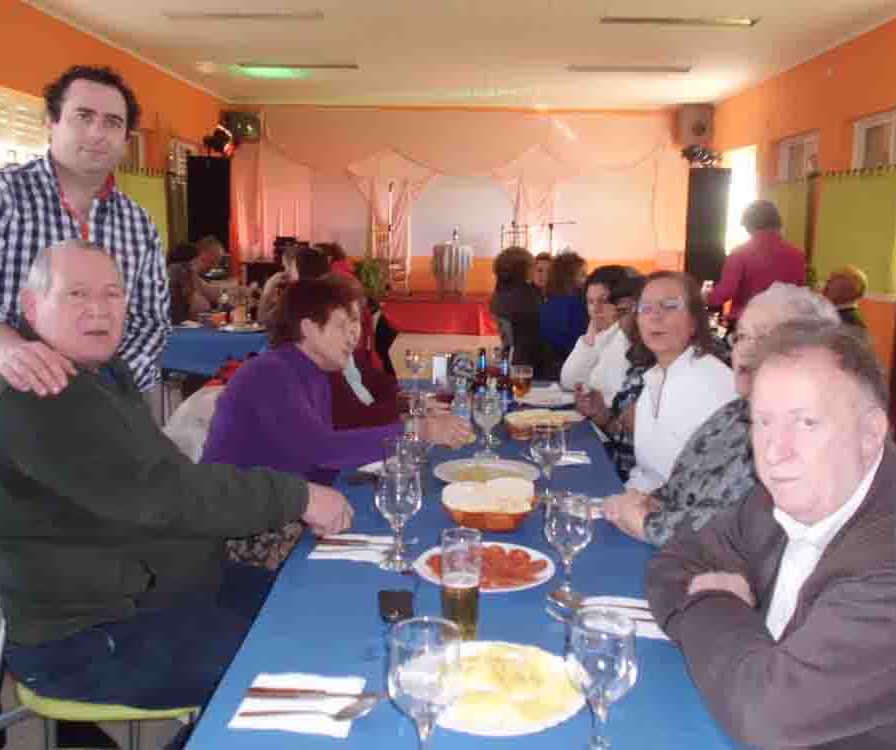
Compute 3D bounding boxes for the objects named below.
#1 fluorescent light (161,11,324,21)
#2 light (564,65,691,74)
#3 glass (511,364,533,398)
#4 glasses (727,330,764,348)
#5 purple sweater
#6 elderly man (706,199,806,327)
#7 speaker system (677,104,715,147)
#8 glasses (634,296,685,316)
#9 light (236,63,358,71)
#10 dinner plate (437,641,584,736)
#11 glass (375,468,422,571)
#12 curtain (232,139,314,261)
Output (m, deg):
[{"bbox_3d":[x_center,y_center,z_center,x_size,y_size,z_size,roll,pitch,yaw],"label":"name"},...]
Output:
[{"bbox_3d":[-1.557,-2.751,7.295,1.220,0.070,0.130,1,9,0],"label":"fluorescent light"},{"bbox_3d":[1.831,-3.088,9.620,1.220,0.070,0.130,1,9,0],"label":"light"},{"bbox_3d":[0.258,0.024,3.370,0.077,0.111,0.077,1,10,0],"label":"glass"},{"bbox_3d":[0.630,-0.066,1.880,0.137,0.042,0.137,-4,10,-24],"label":"glasses"},{"bbox_3d":[-0.367,0.154,2.458,0.540,0.490,0.450,0,9,-3],"label":"purple sweater"},{"bbox_3d":[1.724,-0.215,5.327,0.530,1.520,0.400,-4,10,-27],"label":"elderly man"},{"bbox_3d":[3.128,-3.153,12.000,0.450,0.540,0.380,3,10,13],"label":"speaker system"},{"bbox_3d":[0.590,-0.191,2.585,0.138,0.042,0.135,-4,10,23],"label":"glasses"},{"bbox_3d":[-1.521,-3.134,9.700,1.230,0.080,0.150,1,10,0],"label":"light"},{"bbox_3d":[0.062,0.404,1.221,0.250,0.028,0.250,1,9,0],"label":"dinner plate"},{"bbox_3d":[-0.090,0.261,1.734,0.084,0.174,0.084,1,10,0],"label":"glass"},{"bbox_3d":[-2.361,-2.197,12.825,1.080,1.980,0.180,1,9,0],"label":"curtain"}]

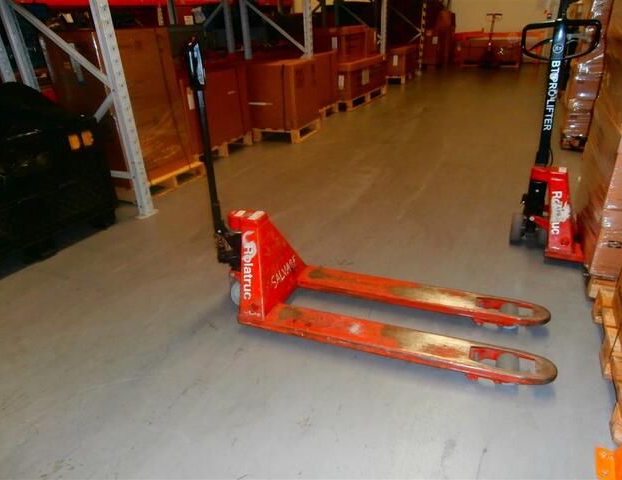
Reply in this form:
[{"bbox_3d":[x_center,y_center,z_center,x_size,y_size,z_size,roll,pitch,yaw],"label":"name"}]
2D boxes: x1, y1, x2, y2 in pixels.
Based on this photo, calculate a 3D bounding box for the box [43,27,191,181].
[{"bbox_3d":[-1.544,-1.117,3.668,0.620,1.130,0.740,11,29,26],"label":"box"}]

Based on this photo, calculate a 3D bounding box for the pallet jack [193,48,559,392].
[{"bbox_3d":[0.226,-0.163,1.780,1.530,1.220,0.530,8,28,20],"label":"pallet jack"}]

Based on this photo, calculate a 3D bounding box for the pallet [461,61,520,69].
[{"bbox_3d":[4.889,-4.782,11.991,1.400,0.144,1.000,9,29,23],"label":"pallet"}]

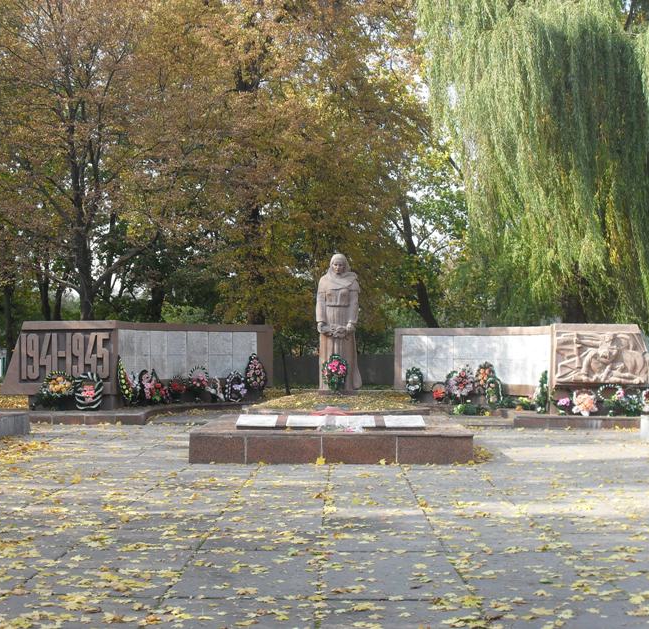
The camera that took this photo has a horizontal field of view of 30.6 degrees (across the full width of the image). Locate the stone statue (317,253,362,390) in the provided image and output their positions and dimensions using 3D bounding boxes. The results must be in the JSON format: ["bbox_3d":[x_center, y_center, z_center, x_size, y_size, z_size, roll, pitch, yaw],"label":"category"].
[{"bbox_3d":[0.426,0.199,33.700,1.249,3.916,1.050,0,-2,0],"label":"stone statue"}]

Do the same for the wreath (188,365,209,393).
[{"bbox_3d":[-3.480,1.768,32.800,0.580,0.773,0.250,1,-12,-19],"label":"wreath"}]

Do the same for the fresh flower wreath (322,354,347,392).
[{"bbox_3d":[0.279,1.645,33.100,0.725,1.059,0.250,0,-12,0],"label":"fresh flower wreath"}]

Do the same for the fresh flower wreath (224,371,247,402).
[{"bbox_3d":[-2.488,2.013,33.200,0.660,0.895,0.250,1,-12,-18],"label":"fresh flower wreath"}]

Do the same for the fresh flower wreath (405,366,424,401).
[{"bbox_3d":[2.425,1.859,32.000,0.440,0.860,0.220,0,-10,19],"label":"fresh flower wreath"}]

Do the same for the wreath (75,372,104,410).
[{"bbox_3d":[-5.640,1.848,28.500,0.650,0.880,0.210,0,-10,-3],"label":"wreath"}]

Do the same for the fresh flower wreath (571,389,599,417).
[{"bbox_3d":[5.999,2.030,27.400,0.600,0.646,0.300,0,-7,0],"label":"fresh flower wreath"}]

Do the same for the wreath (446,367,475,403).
[{"bbox_3d":[3.573,1.839,31.200,0.730,0.920,0.270,-1,-10,27],"label":"wreath"}]

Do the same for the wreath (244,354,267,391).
[{"bbox_3d":[-1.859,1.563,32.000,0.600,0.930,0.220,1,-10,-19],"label":"wreath"}]

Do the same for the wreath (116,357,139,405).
[{"bbox_3d":[-4.910,1.645,29.600,0.280,1.196,0.720,-1,-2,37],"label":"wreath"}]

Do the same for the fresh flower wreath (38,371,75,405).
[{"bbox_3d":[-6.408,1.776,28.500,0.864,0.864,0.280,0,-12,0],"label":"fresh flower wreath"}]

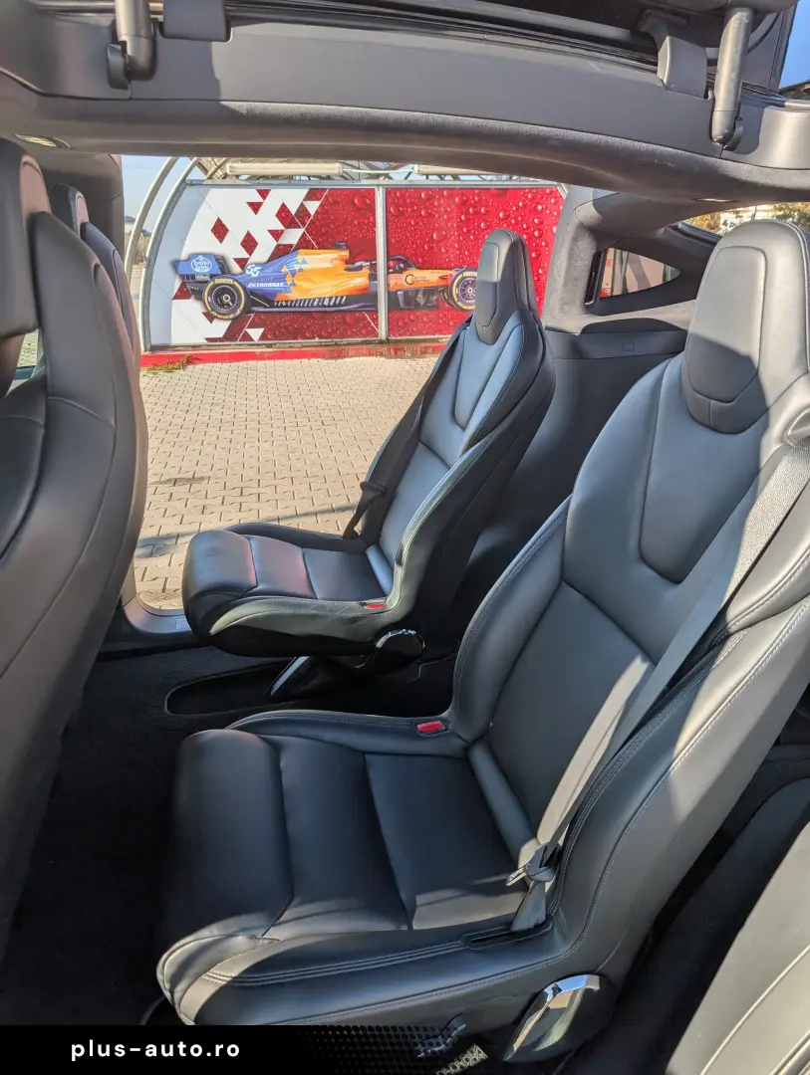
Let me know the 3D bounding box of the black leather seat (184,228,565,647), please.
[{"bbox_3d":[-0.109,-0.219,1.766,0.876,0.947,0.522,-6,23,-12],"label":"black leather seat"}]

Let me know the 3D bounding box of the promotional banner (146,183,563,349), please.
[{"bbox_3d":[-0.314,-3.168,8.666,5.430,1.705,0.060,-5,23,-9],"label":"promotional banner"}]

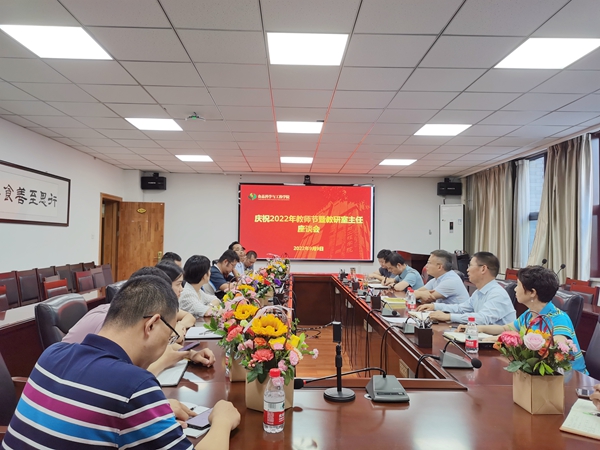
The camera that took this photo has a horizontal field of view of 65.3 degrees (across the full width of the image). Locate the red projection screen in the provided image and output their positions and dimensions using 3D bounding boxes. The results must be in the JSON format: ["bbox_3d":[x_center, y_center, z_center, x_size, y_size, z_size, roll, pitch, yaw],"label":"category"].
[{"bbox_3d":[0.146,-0.041,9.902,2.864,1.628,0.080,1,-2,-1],"label":"red projection screen"}]

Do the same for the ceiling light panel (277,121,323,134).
[{"bbox_3d":[0.003,-1.226,5.872,0.600,0.040,0.600,1,-2,-1],"label":"ceiling light panel"}]

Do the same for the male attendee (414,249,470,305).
[{"bbox_3d":[1.314,0.865,4.453,0.640,1.242,0.540,1,-2,6],"label":"male attendee"}]

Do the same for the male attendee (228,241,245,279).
[{"bbox_3d":[-0.681,0.841,5.462,0.620,1.271,0.500,0,-2,17],"label":"male attendee"}]

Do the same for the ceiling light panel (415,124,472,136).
[{"bbox_3d":[1.802,-1.201,5.910,0.600,0.040,0.600,1,-2,-1],"label":"ceiling light panel"}]

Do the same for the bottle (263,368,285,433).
[{"bbox_3d":[-0.076,0.524,1.410,0.063,0.181,0.063,1,-2,-1],"label":"bottle"}]

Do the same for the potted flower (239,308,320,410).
[{"bbox_3d":[-0.071,0.436,1.550,0.254,0.325,0.225,1,-2,-1],"label":"potted flower"}]

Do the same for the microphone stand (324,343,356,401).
[{"bbox_3d":[0.149,0.530,1.709,0.116,0.195,0.116,1,-2,-1],"label":"microphone stand"}]

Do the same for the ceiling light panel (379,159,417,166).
[{"bbox_3d":[1.750,-1.120,8.308,0.600,0.040,0.600,1,-2,-1],"label":"ceiling light panel"}]

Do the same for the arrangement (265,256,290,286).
[{"bbox_3d":[-0.278,0.563,5.780,0.321,0.348,0.300,1,-2,-1],"label":"arrangement"}]

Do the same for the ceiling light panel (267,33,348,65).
[{"bbox_3d":[0.049,-1.310,3.464,0.590,0.040,0.590,1,-2,-1],"label":"ceiling light panel"}]

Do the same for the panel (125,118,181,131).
[{"bbox_3d":[-1.797,-1.250,5.834,0.600,0.040,0.600,1,-2,-1],"label":"panel"}]

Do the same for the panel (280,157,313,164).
[{"bbox_3d":[-0.051,-1.150,8.260,0.590,0.040,0.590,1,-2,-1],"label":"panel"}]

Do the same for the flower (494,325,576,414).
[{"bbox_3d":[0.786,0.467,1.562,0.250,0.287,0.210,1,-2,-1],"label":"flower"}]

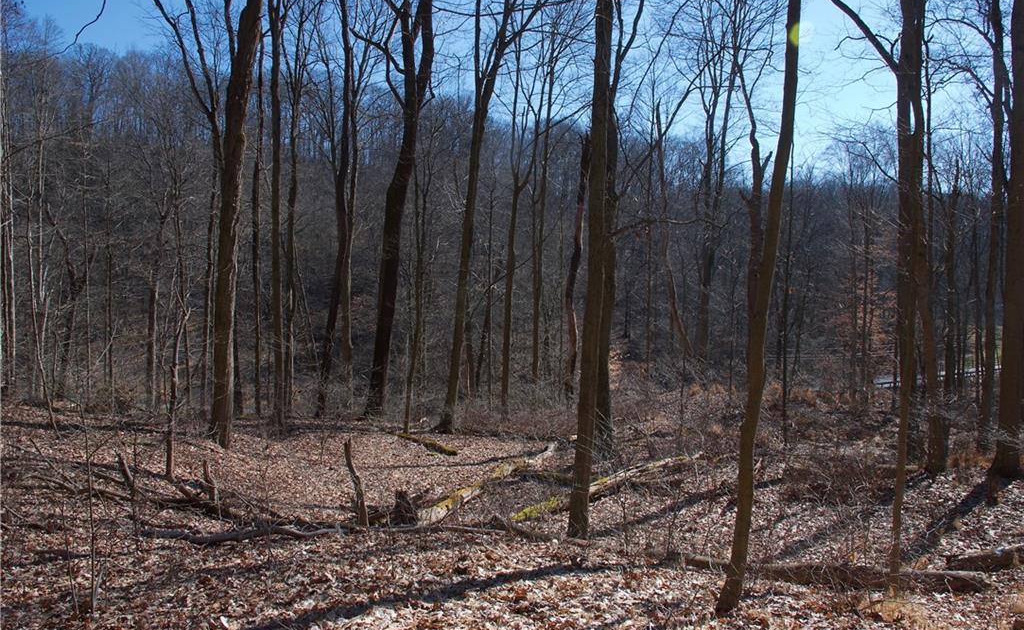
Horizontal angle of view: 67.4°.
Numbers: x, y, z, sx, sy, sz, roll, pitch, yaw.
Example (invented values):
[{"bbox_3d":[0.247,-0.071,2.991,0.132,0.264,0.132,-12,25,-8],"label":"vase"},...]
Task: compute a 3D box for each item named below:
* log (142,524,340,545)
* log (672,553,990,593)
[{"bbox_3d":[-3.355,2.728,9.550,2.477,0.200,0.280,0,2,-2],"label":"log"},{"bbox_3d":[2.869,2.348,7.050,2.700,0.200,0.220,0,2,15],"label":"log"}]

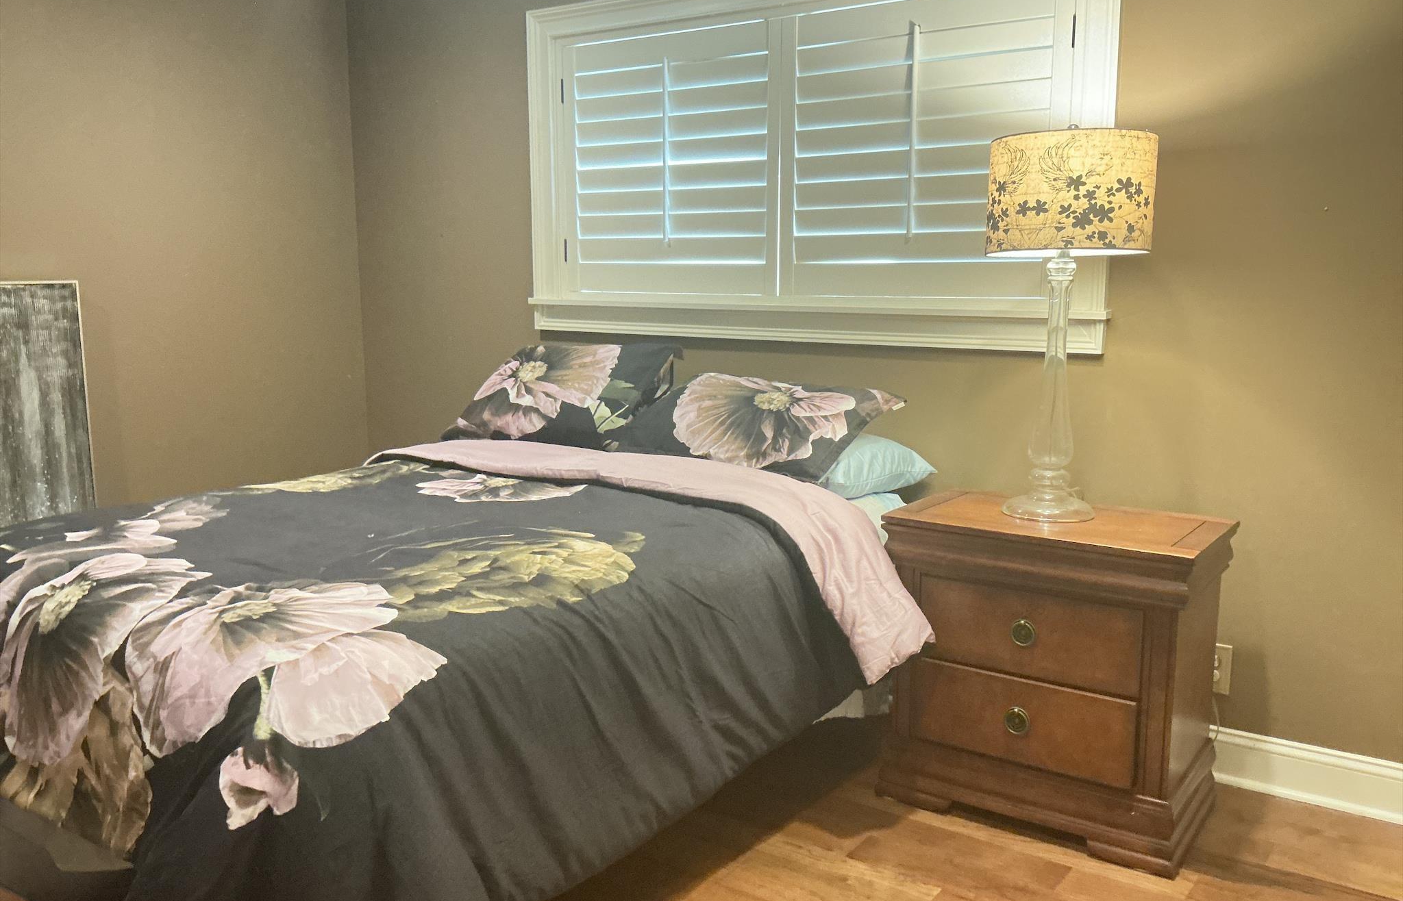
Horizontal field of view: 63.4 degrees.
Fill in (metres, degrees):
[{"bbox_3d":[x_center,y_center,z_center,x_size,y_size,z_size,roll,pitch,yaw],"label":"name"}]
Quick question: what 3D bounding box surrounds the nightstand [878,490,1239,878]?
[{"bbox_3d":[0.816,0.500,2.660,0.695,0.698,0.400,7,12,35],"label":"nightstand"}]

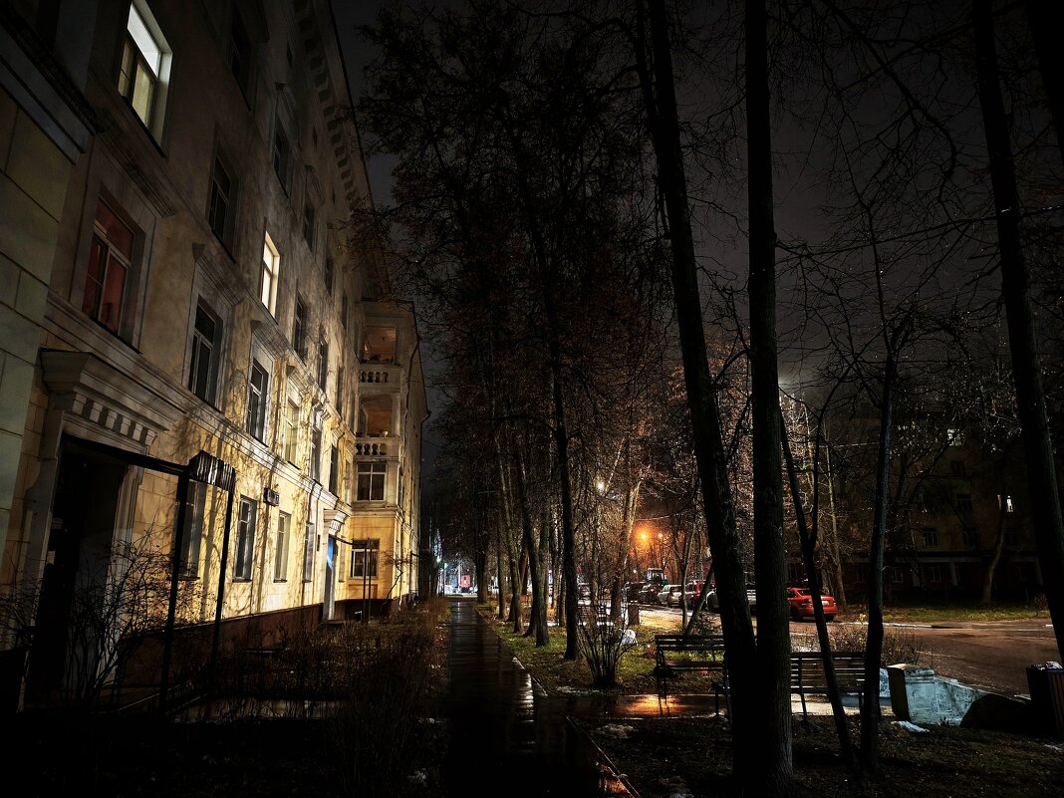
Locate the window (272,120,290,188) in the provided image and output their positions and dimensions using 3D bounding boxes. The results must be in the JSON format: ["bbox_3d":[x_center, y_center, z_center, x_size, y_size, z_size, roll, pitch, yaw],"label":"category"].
[{"bbox_3d":[-6.947,-6.613,19.427,0.200,1.656,1.440,1,-15,-6],"label":"window"}]

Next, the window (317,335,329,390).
[{"bbox_3d":[-7.835,-1.308,26.224,0.200,1.880,1.470,1,-14,-6],"label":"window"}]

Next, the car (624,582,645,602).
[{"bbox_3d":[9.421,17.278,63.053,1.780,1.600,4.400,1,-15,-6],"label":"car"}]

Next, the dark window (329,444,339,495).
[{"bbox_3d":[-7.985,2.825,28.109,0.200,1.934,1.536,1,-15,-6],"label":"dark window"}]

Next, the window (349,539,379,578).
[{"bbox_3d":[-8.000,7.682,33.971,1.331,1.825,0.200,1,-14,-6],"label":"window"}]

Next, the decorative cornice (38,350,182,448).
[{"bbox_3d":[-5.629,0.145,9.764,0.520,0.648,3.144,1,-15,-6],"label":"decorative cornice"}]

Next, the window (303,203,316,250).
[{"bbox_3d":[-7.444,-5.816,23.415,0.200,1.620,1.350,1,-14,-6],"label":"window"}]

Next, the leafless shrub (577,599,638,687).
[{"bbox_3d":[1.256,4.072,11.910,1.020,1.470,1.000,0,-14,-1],"label":"leafless shrub"}]

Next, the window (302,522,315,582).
[{"bbox_3d":[-7.757,5.264,24.357,0.200,1.900,1.500,1,-14,-6],"label":"window"}]

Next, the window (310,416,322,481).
[{"bbox_3d":[-7.592,1.901,24.552,0.200,1.934,1.536,1,-15,-6],"label":"window"}]

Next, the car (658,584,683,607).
[{"bbox_3d":[9.869,13.608,49.037,1.760,1.480,4.300,0,-14,-4],"label":"car"}]

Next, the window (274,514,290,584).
[{"bbox_3d":[-7.118,4.188,19.921,0.200,1.891,1.440,1,-15,-6],"label":"window"}]

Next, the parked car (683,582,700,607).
[{"bbox_3d":[10.357,12.166,43.727,1.800,1.620,4.400,0,-14,-4],"label":"parked car"}]

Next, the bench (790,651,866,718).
[{"bbox_3d":[3.482,3.707,9.243,1.800,0.810,0.570,0,-14,-1],"label":"bench"}]

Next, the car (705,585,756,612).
[{"bbox_3d":[11.270,11.574,40.841,1.780,1.500,4.400,1,-15,-6],"label":"car"}]

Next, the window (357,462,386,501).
[{"bbox_3d":[-7.562,3.927,33.308,1.392,1.848,0.200,1,-15,-6],"label":"window"}]

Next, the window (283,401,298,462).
[{"bbox_3d":[-7.365,1.029,21.488,0.200,1.860,1.600,1,-14,-6],"label":"window"}]

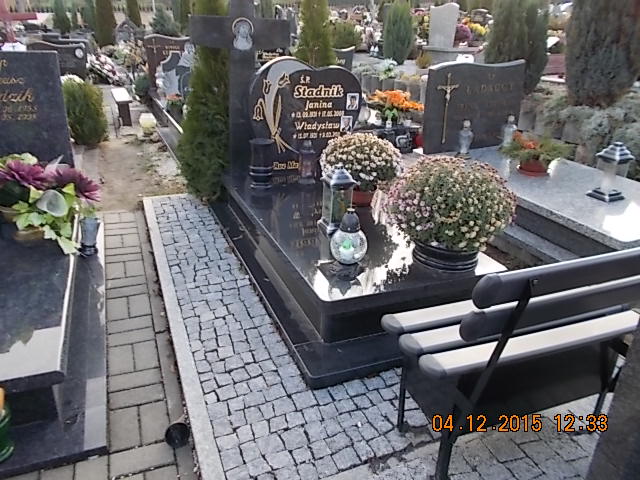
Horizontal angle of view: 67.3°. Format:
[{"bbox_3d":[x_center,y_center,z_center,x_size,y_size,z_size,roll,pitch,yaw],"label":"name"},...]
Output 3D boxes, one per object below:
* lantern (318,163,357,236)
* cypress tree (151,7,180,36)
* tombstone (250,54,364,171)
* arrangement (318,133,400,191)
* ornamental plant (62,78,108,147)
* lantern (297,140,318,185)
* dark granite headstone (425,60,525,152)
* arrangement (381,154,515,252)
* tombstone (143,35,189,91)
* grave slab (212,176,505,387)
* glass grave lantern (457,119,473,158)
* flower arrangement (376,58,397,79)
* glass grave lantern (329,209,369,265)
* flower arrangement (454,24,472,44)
[{"bbox_3d":[0.108,-0.236,2.691,0.166,0.386,0.166,-7,25,-21],"label":"lantern"},{"bbox_3d":[-3.721,-4.837,11.678,0.800,1.500,0.800,-7,25,-22],"label":"cypress tree"},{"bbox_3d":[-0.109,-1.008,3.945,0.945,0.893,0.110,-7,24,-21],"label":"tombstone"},{"bbox_3d":[0.266,-0.470,3.131,0.518,0.445,0.518,3,23,-1],"label":"arrangement"},{"bbox_3d":[-2.495,-1.346,5.104,0.452,0.702,0.452,-7,25,-21],"label":"ornamental plant"},{"bbox_3d":[-0.086,-0.580,3.571,0.115,0.320,0.115,-7,25,-21],"label":"lantern"},{"bbox_3d":[1.393,-1.213,4.357,1.030,0.760,0.100,-7,25,-19],"label":"dark granite headstone"},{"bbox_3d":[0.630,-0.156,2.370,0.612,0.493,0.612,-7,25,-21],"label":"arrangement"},{"bbox_3d":[-2.166,-2.691,7.393,0.980,0.770,0.140,-7,25,-22],"label":"tombstone"},{"bbox_3d":[0.130,-0.033,3.121,1.319,0.268,2.332,-7,25,-22],"label":"grave slab"},{"bbox_3d":[1.258,-0.881,4.167,0.135,0.320,0.135,-7,25,-22],"label":"glass grave lantern"},{"bbox_3d":[0.927,-2.341,6.600,0.300,0.320,0.280,-7,25,-21],"label":"flower arrangement"},{"bbox_3d":[0.150,-0.021,2.409,0.188,0.276,0.188,3,23,-1],"label":"glass grave lantern"},{"bbox_3d":[3.034,-4.361,10.200,0.400,0.420,0.400,-7,25,-21],"label":"flower arrangement"}]

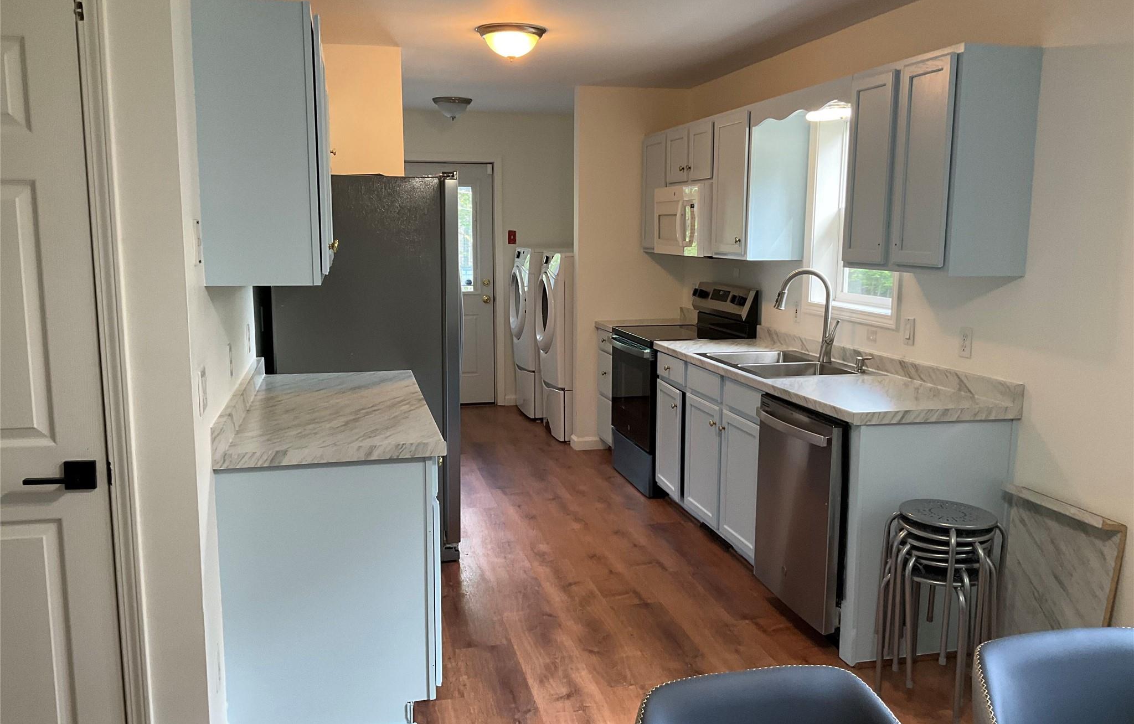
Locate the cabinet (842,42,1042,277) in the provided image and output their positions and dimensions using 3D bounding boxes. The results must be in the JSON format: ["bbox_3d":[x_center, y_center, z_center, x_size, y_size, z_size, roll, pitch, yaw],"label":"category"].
[{"bbox_3d":[1.357,-0.722,3.546,0.319,0.765,0.705,-2,8,-13],"label":"cabinet"}]

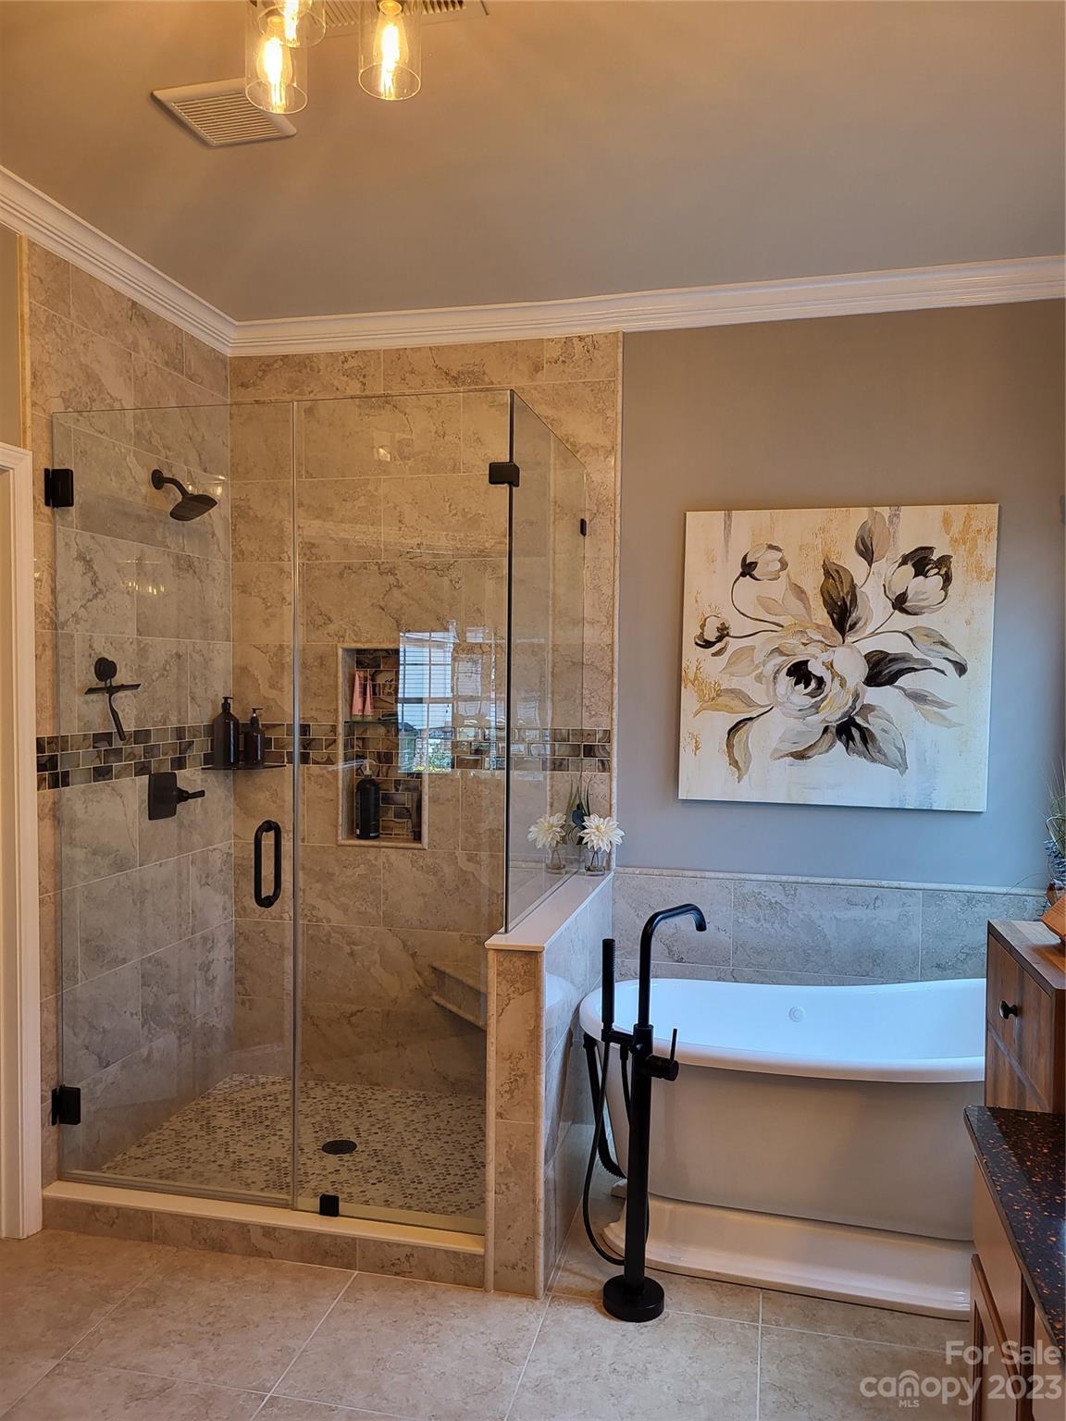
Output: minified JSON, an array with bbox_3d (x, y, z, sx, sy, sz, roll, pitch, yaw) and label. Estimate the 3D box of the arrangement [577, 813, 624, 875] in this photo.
[{"bbox_3d":[0.221,0.441,3.483,0.146,0.205,0.135,1,3,13],"label":"arrangement"}]

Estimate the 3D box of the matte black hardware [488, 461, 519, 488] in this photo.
[{"bbox_3d":[-0.071,-0.606,2.731,0.058,0.054,0.058,1,3,13],"label":"matte black hardware"}]

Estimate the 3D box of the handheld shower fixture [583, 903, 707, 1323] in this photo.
[{"bbox_3d":[0.329,0.971,2.648,0.242,0.959,0.334,3,3,41],"label":"handheld shower fixture"}]

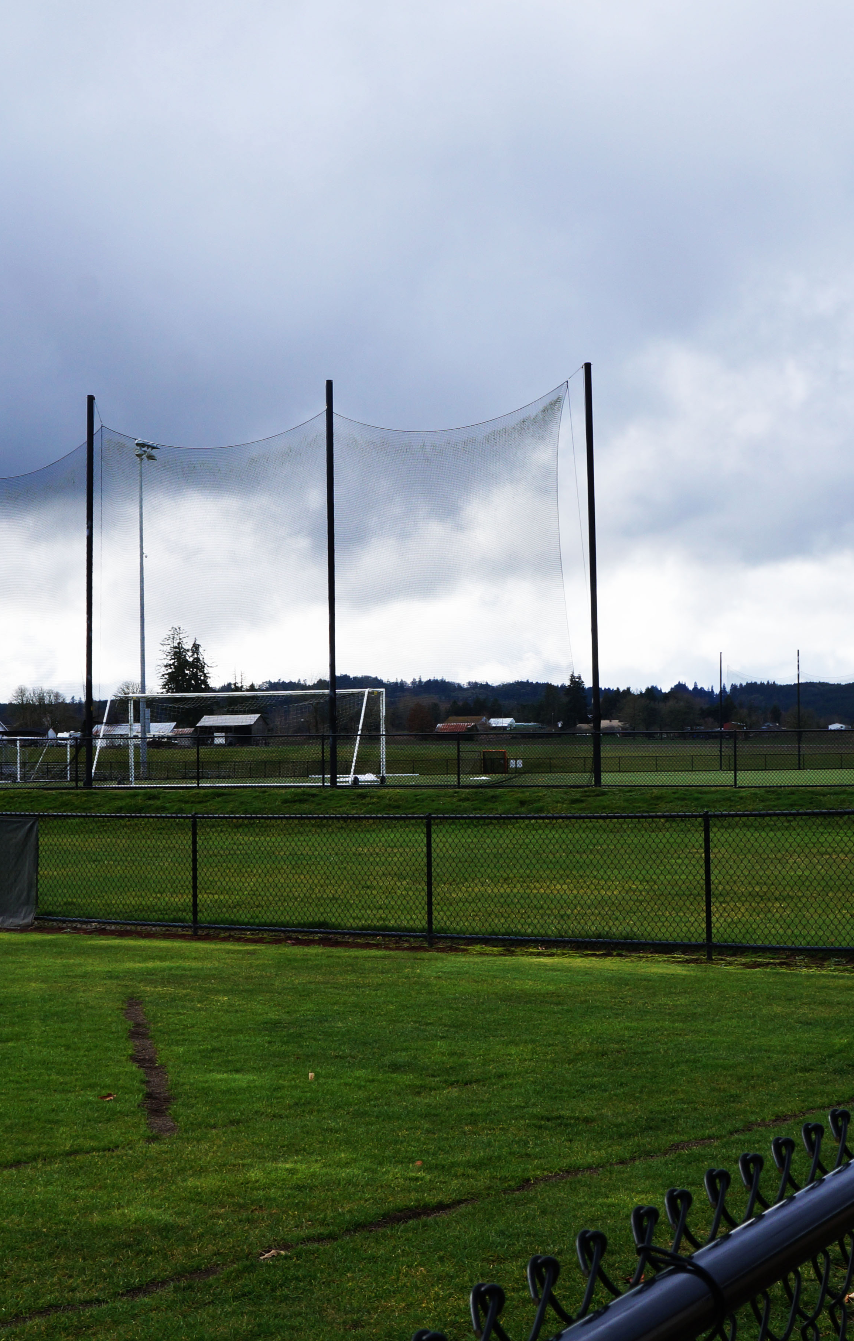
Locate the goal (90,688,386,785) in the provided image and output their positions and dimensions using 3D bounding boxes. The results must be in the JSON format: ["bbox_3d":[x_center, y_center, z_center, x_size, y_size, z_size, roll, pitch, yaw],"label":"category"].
[{"bbox_3d":[-5.037,1.767,58.028,7.500,2.520,2.450,-2,-3,19],"label":"goal"}]

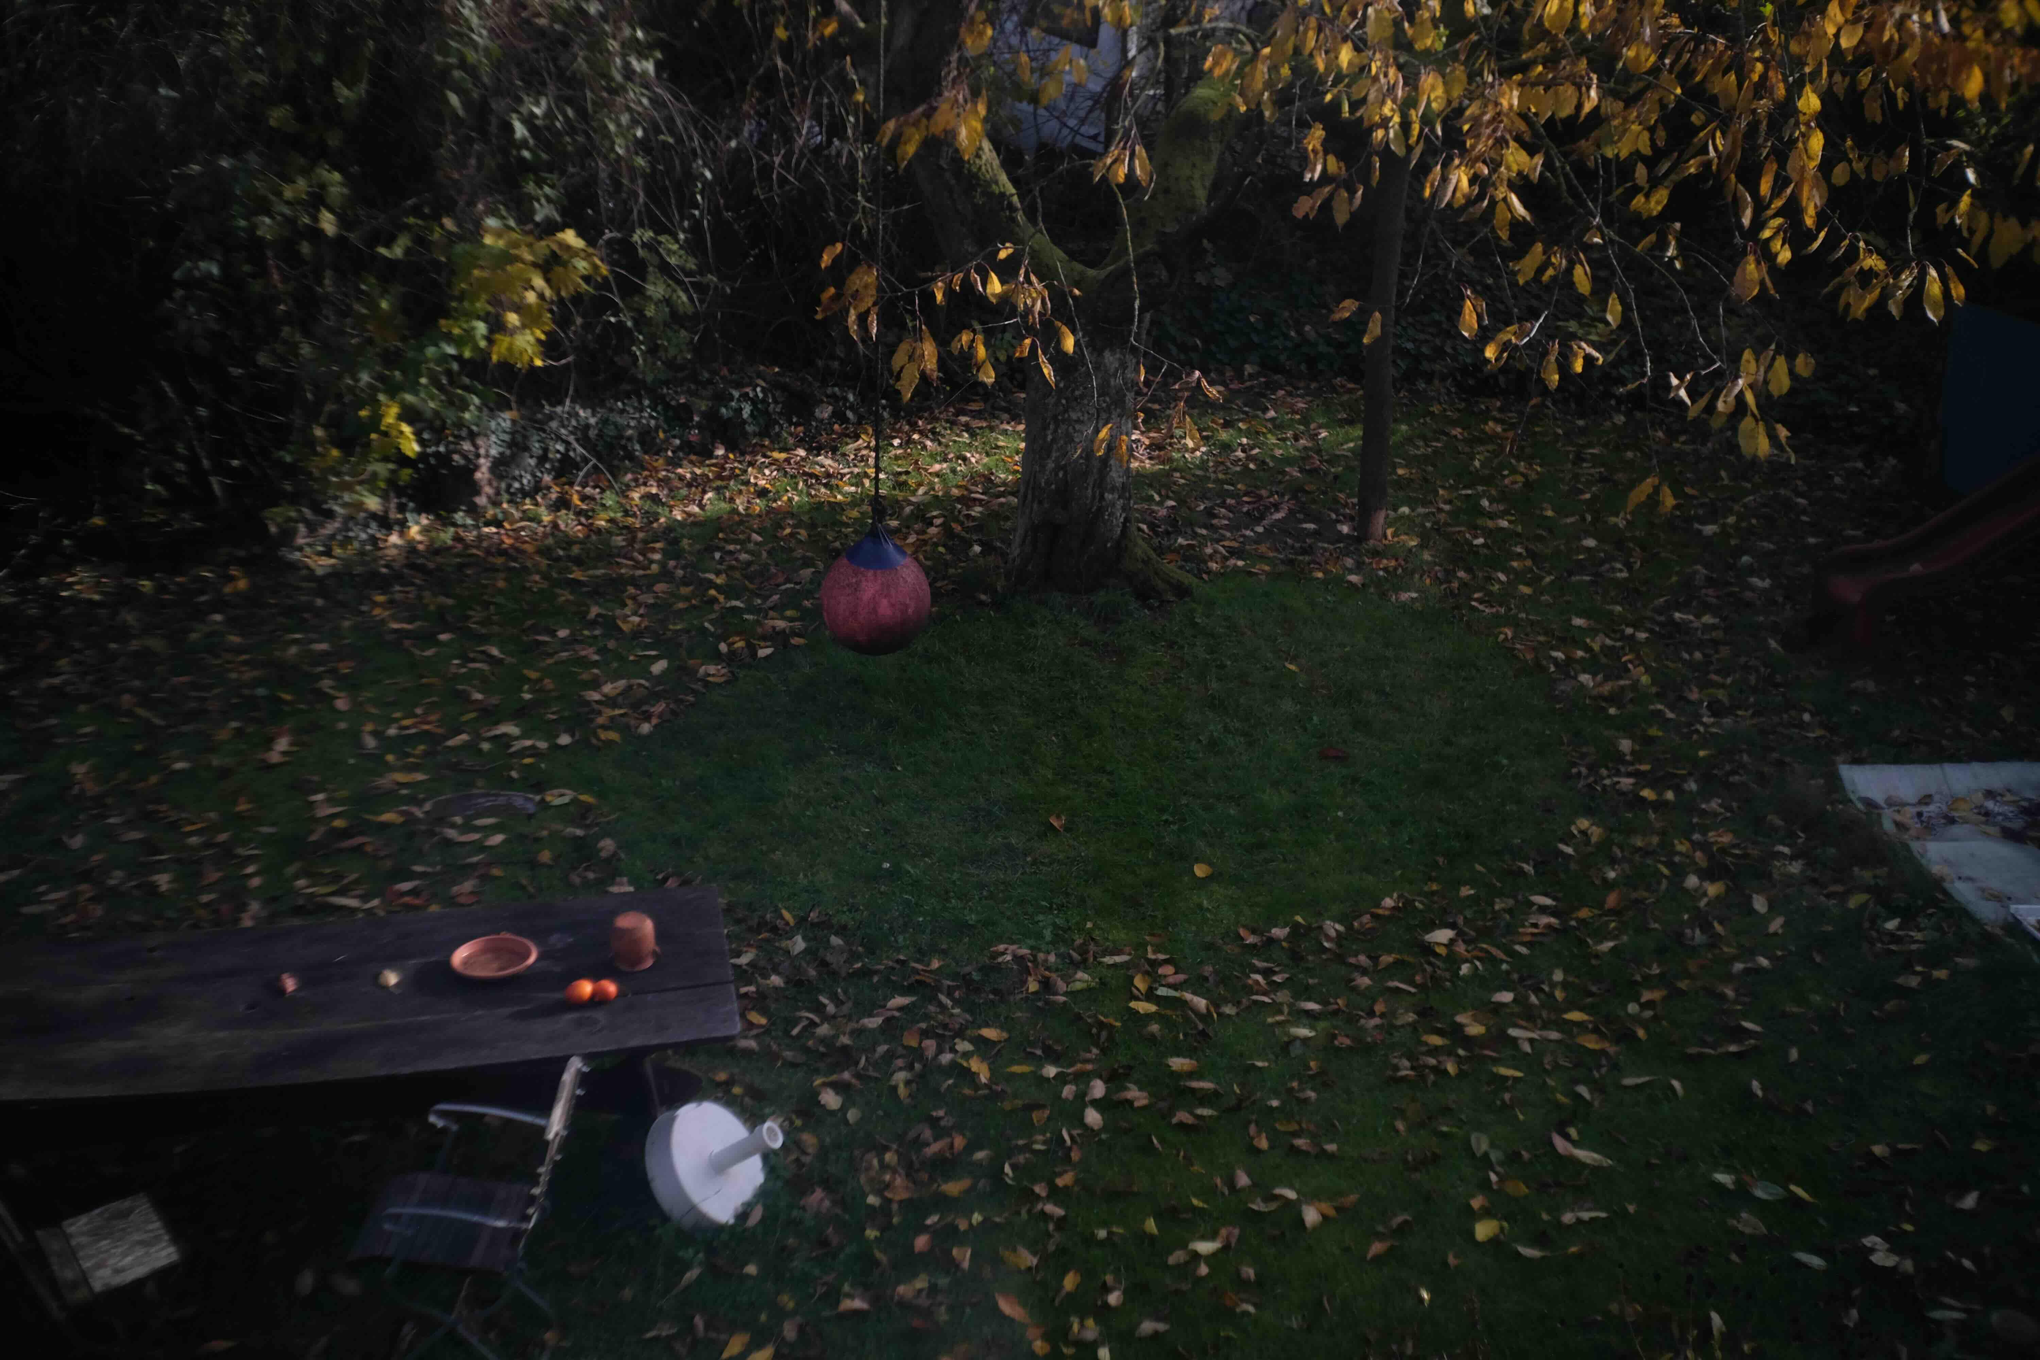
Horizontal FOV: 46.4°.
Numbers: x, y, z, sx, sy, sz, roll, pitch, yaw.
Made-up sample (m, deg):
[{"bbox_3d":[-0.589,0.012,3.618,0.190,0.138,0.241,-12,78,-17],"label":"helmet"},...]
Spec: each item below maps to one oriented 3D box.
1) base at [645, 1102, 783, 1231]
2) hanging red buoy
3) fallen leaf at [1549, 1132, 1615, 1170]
[{"bbox_3d":[-0.875,1.458,7.308,0.333,0.419,0.419,-30,7,28],"label":"base"},{"bbox_3d":[-0.621,-0.391,10.223,0.470,0.580,0.470,0,22,-3],"label":"hanging red buoy"},{"bbox_3d":[1.865,1.564,7.899,0.215,0.045,0.075,17,27,33],"label":"fallen leaf"}]

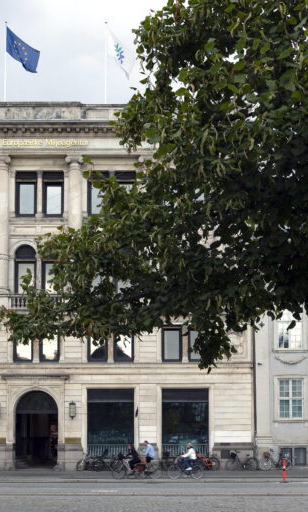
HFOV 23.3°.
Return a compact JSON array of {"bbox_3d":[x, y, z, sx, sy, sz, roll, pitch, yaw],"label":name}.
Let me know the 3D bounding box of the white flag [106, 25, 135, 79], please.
[{"bbox_3d":[-2.011,-12.463,45.500,1.750,3.250,0.600,0,-3,0],"label":"white flag"}]

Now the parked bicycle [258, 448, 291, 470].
[{"bbox_3d":[6.677,11.257,41.200,1.760,1.120,0.580,0,-10,0],"label":"parked bicycle"}]

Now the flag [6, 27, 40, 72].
[{"bbox_3d":[-8.014,-12.585,45.500,1.950,2.800,0.550,0,-3,0],"label":"flag"}]

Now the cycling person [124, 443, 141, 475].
[{"bbox_3d":[-1.088,10.403,38.300,0.820,1.560,0.500,0,-10,0],"label":"cycling person"}]

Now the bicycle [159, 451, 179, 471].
[{"bbox_3d":[0.851,11.230,41.000,1.600,1.080,0.580,-2,-11,11],"label":"bicycle"}]

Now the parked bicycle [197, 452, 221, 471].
[{"bbox_3d":[2.925,11.340,41.200,1.650,1.050,0.580,-3,-11,16],"label":"parked bicycle"}]

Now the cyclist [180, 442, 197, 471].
[{"bbox_3d":[1.742,10.124,37.700,0.820,1.440,0.500,0,-3,0],"label":"cyclist"}]

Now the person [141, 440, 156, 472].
[{"bbox_3d":[-0.288,10.160,37.700,0.820,1.630,0.500,0,-3,0],"label":"person"}]

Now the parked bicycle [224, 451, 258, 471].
[{"bbox_3d":[4.884,11.285,41.200,1.780,1.100,0.580,0,-10,0],"label":"parked bicycle"}]

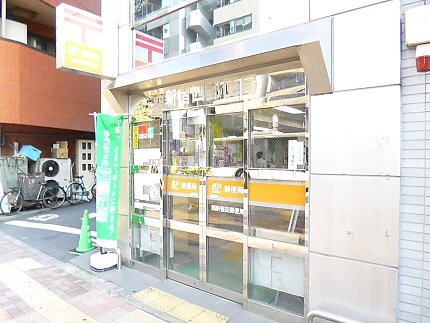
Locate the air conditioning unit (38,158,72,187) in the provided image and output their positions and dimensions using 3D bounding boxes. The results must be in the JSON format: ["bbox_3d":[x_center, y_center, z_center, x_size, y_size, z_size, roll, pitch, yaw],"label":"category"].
[{"bbox_3d":[-5.332,0.548,9.806,0.340,1.280,0.945,1,1,37],"label":"air conditioning unit"}]

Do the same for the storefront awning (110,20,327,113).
[{"bbox_3d":[-0.296,-0.908,3.307,3.020,0.640,0.310,1,1,37],"label":"storefront awning"}]

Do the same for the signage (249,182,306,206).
[{"bbox_3d":[0.588,0.313,2.891,0.600,0.193,0.020,1,1,37],"label":"signage"}]

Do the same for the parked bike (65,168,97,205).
[{"bbox_3d":[-4.340,0.840,10.151,0.570,1.100,1.750,0,1,22],"label":"parked bike"}]

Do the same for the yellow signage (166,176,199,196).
[{"bbox_3d":[-0.416,0.311,3.695,0.560,0.195,0.020,1,1,37],"label":"yellow signage"}]

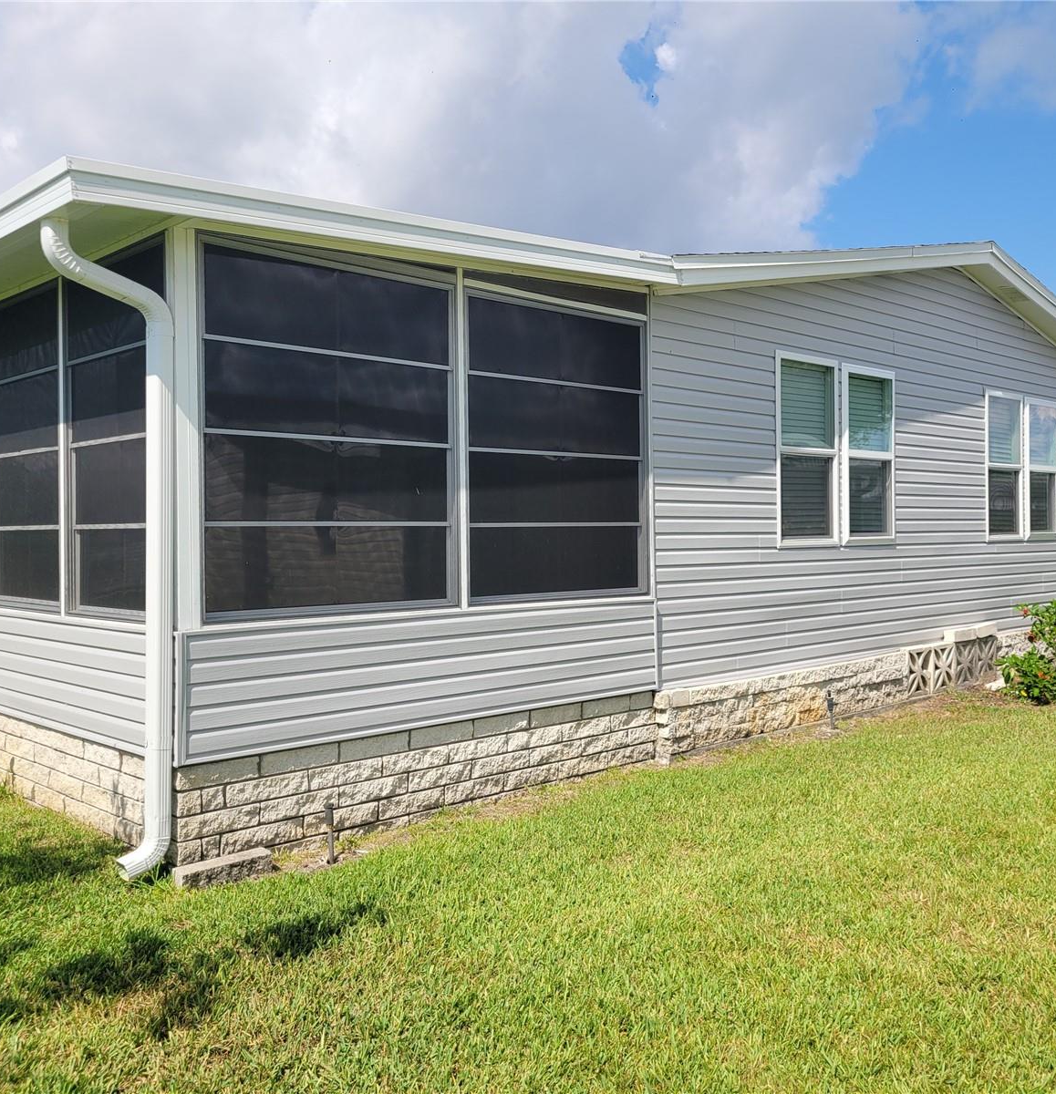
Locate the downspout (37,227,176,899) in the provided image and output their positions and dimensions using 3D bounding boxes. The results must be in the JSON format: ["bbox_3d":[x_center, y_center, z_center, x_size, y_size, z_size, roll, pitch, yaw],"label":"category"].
[{"bbox_3d":[-1.648,0.031,4.321,0.480,2.605,0.105,-1,1,-44],"label":"downspout"}]

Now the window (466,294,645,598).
[{"bbox_3d":[0.199,-0.518,6.074,1.415,1.620,0.080,-1,1,-44],"label":"window"}]

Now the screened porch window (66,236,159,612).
[{"bbox_3d":[-1.859,-0.472,4.887,0.080,1.575,1.050,-1,1,-44],"label":"screened porch window"}]

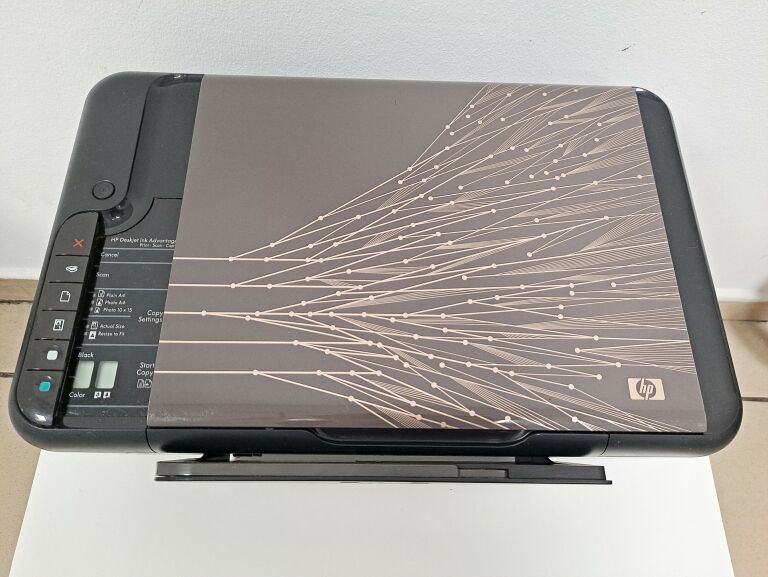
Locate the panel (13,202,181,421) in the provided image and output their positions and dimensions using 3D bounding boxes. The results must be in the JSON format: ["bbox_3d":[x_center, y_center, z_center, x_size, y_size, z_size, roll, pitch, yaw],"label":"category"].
[{"bbox_3d":[-0.170,0.011,0.345,0.074,0.020,0.148,1,67,-1],"label":"panel"}]

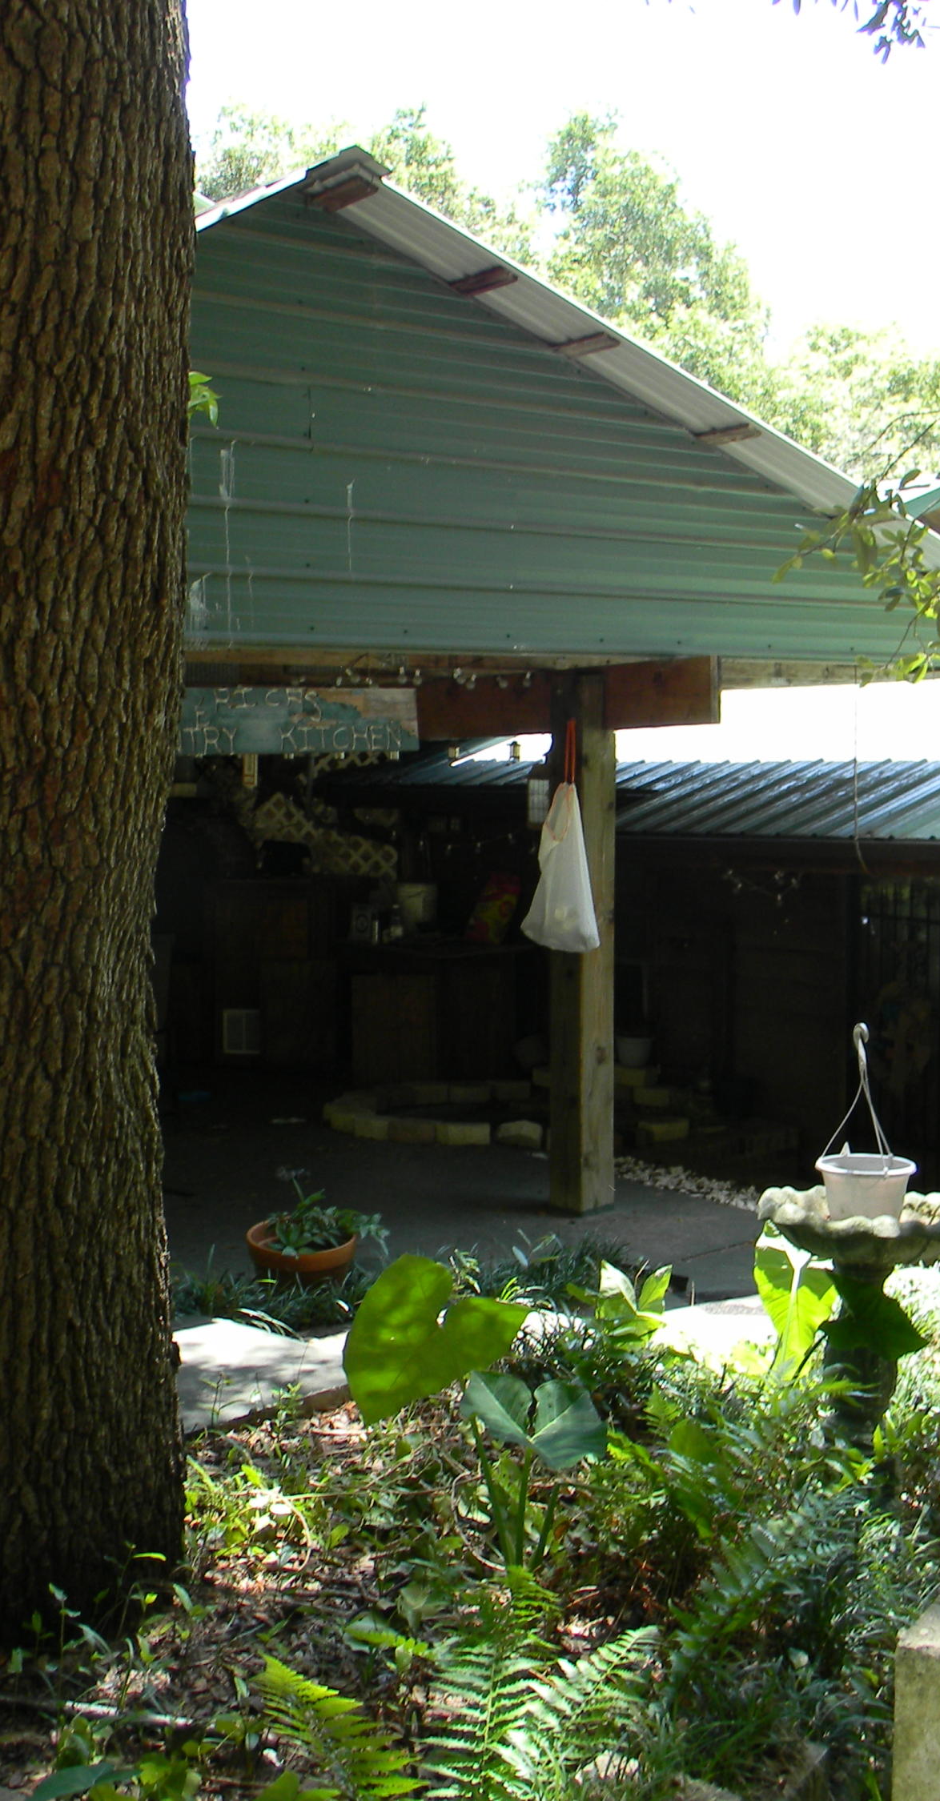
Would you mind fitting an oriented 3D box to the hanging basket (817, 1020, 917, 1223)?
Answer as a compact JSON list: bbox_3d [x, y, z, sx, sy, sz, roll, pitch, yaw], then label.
[{"bbox_3d":[1.017,0.582,5.000,0.260,0.530,0.260,-1,5,0],"label":"hanging basket"}]

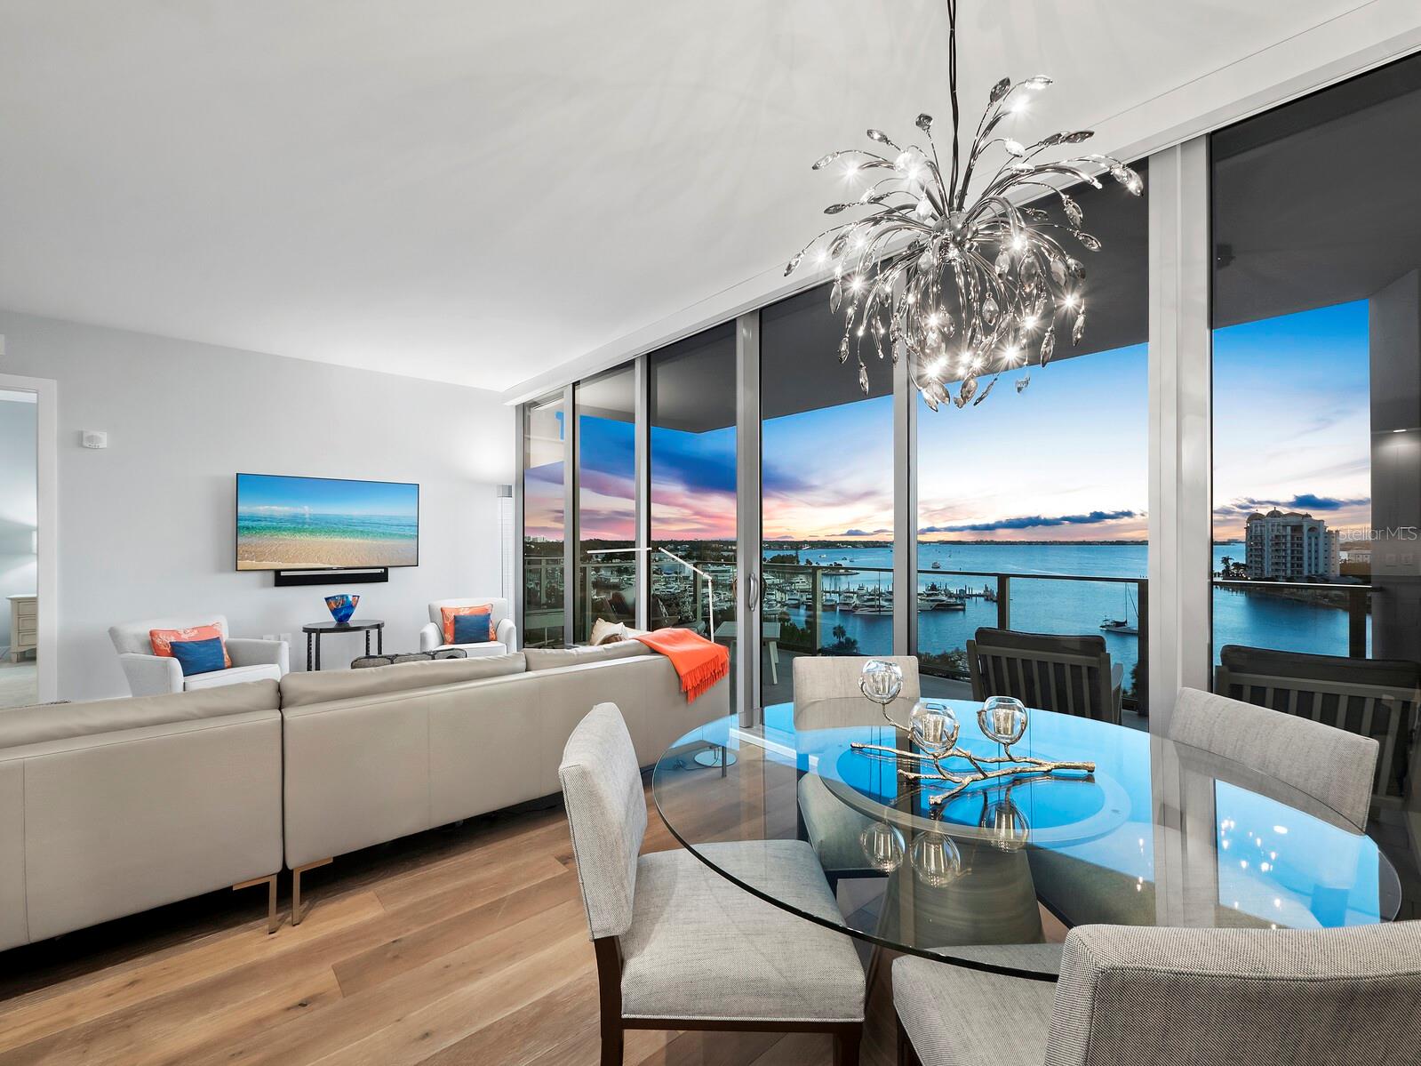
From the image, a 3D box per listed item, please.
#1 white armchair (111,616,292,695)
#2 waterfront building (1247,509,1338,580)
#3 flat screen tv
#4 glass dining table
[{"bbox_3d":[-3.680,1.024,4.159,0.800,0.780,0.760,0,-1,22],"label":"white armchair"},{"bbox_3d":[281.651,5.907,278.000,22.000,35.000,27.000,0,-1,-28],"label":"waterfront building"},{"bbox_3d":[-3.574,-0.086,5.489,1.460,0.840,0.060,1,-1,-42],"label":"flat screen tv"},{"bbox_3d":[0.620,0.977,1.504,1.520,0.750,1.520,1,-1,-42],"label":"glass dining table"}]

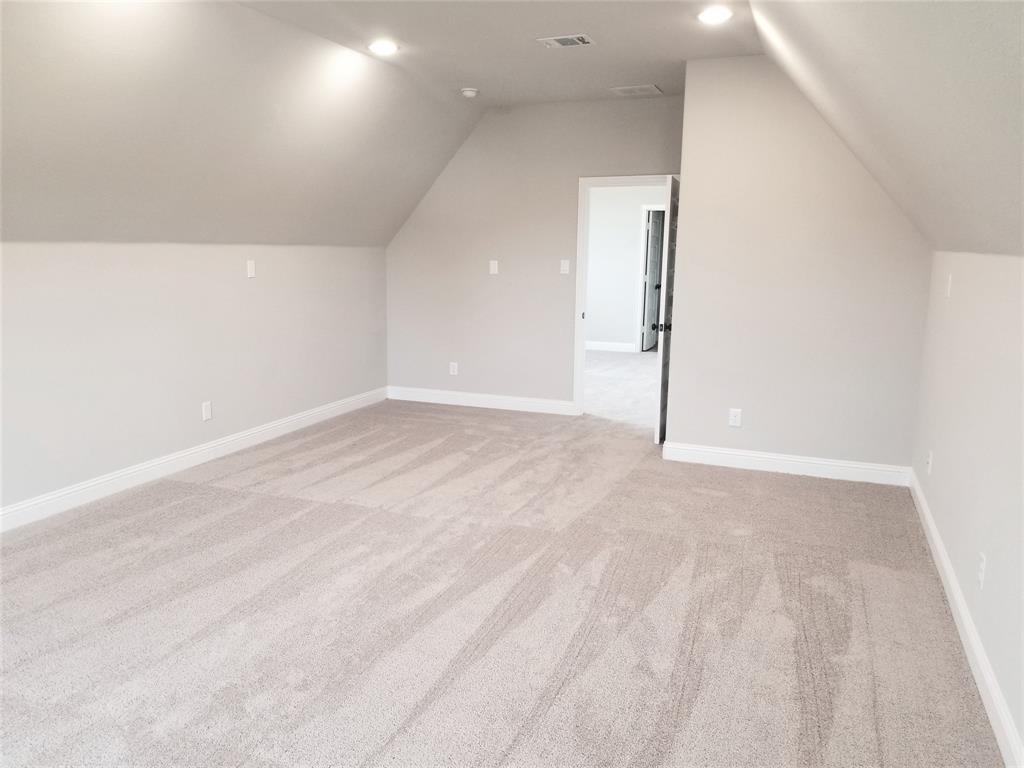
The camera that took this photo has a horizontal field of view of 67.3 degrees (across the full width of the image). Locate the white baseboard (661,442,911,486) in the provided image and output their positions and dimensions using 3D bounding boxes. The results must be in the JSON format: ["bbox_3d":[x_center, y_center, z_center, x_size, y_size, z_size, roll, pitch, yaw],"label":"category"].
[{"bbox_3d":[1.855,0.548,5.312,1.614,0.131,0.018,5,11,21],"label":"white baseboard"}]

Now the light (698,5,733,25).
[{"bbox_3d":[1.084,-1.962,4.101,0.190,0.030,0.190,5,11,21],"label":"light"}]

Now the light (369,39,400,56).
[{"bbox_3d":[-0.815,-2.123,4.867,0.190,0.030,0.190,5,11,21],"label":"light"}]

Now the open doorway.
[{"bbox_3d":[1.025,-0.709,6.645,0.970,2.108,0.180,5,11,21],"label":"open doorway"}]

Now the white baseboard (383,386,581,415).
[{"bbox_3d":[-0.341,0.153,7.346,1.944,0.131,0.018,5,11,21],"label":"white baseboard"}]

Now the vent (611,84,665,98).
[{"bbox_3d":[1.006,-2.333,6.162,0.350,0.030,0.345,5,11,21],"label":"vent"}]

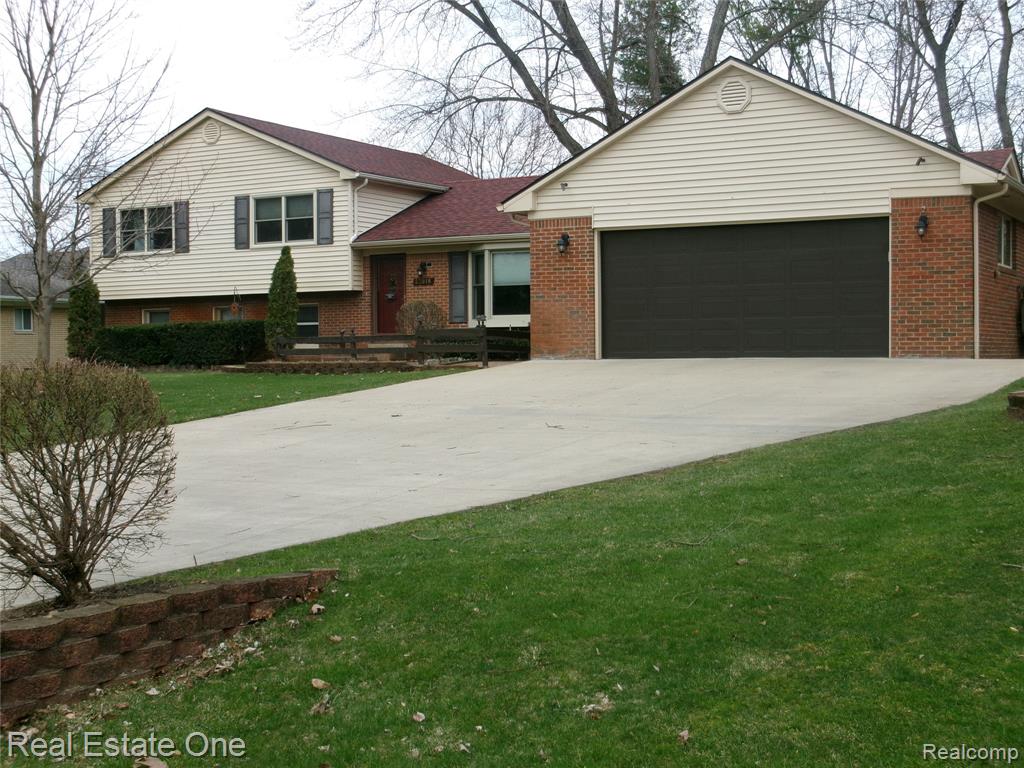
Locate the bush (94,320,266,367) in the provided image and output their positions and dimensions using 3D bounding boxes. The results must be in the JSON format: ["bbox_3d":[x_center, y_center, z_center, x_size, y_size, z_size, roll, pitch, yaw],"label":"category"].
[{"bbox_3d":[-7.966,-0.946,37.654,4.598,1.036,1.150,0,1,32],"label":"bush"}]

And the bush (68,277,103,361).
[{"bbox_3d":[-10.778,-1.626,39.526,0.908,2.168,0.908,0,1,32],"label":"bush"}]

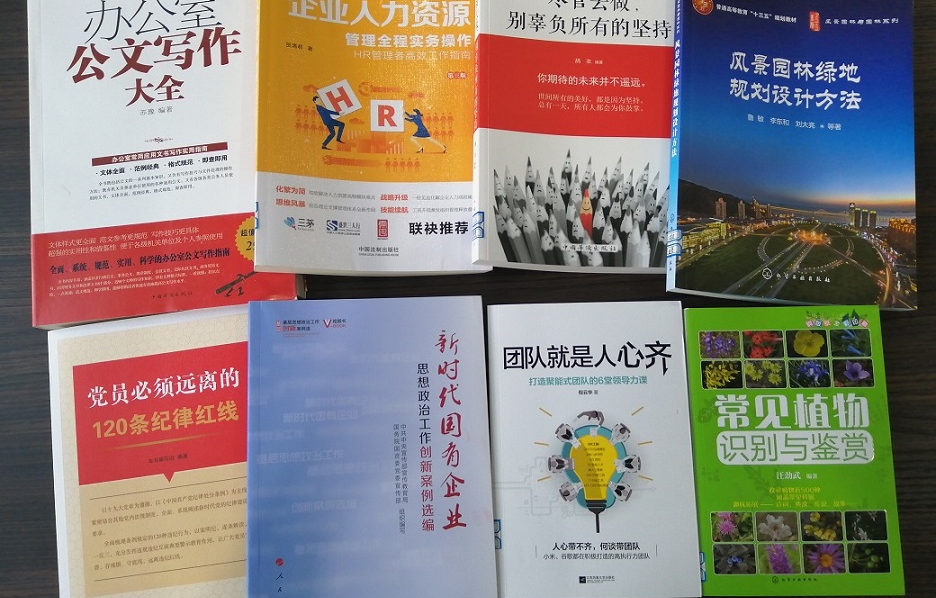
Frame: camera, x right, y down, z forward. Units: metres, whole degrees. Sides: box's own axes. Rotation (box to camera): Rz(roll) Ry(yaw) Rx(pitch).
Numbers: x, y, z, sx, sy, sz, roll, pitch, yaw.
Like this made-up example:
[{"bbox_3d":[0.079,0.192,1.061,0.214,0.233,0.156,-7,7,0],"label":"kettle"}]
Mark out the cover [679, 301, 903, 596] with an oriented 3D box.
[{"bbox_3d":[0.240,0.111,0.525,0.145,0.012,0.209,-1,82,1],"label":"cover"}]

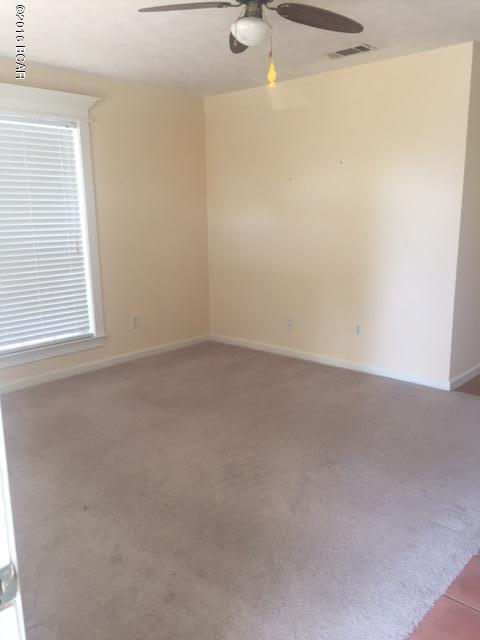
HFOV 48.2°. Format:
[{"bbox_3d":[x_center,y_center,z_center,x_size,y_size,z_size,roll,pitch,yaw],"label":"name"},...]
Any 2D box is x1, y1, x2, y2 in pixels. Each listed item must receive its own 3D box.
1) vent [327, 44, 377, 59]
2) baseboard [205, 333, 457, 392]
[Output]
[{"bbox_3d":[0.779,-1.877,3.772,0.370,0.020,0.140,10,15,41],"label":"vent"},{"bbox_3d":[0.633,0.342,4.887,2.551,0.072,0.018,10,15,41],"label":"baseboard"}]

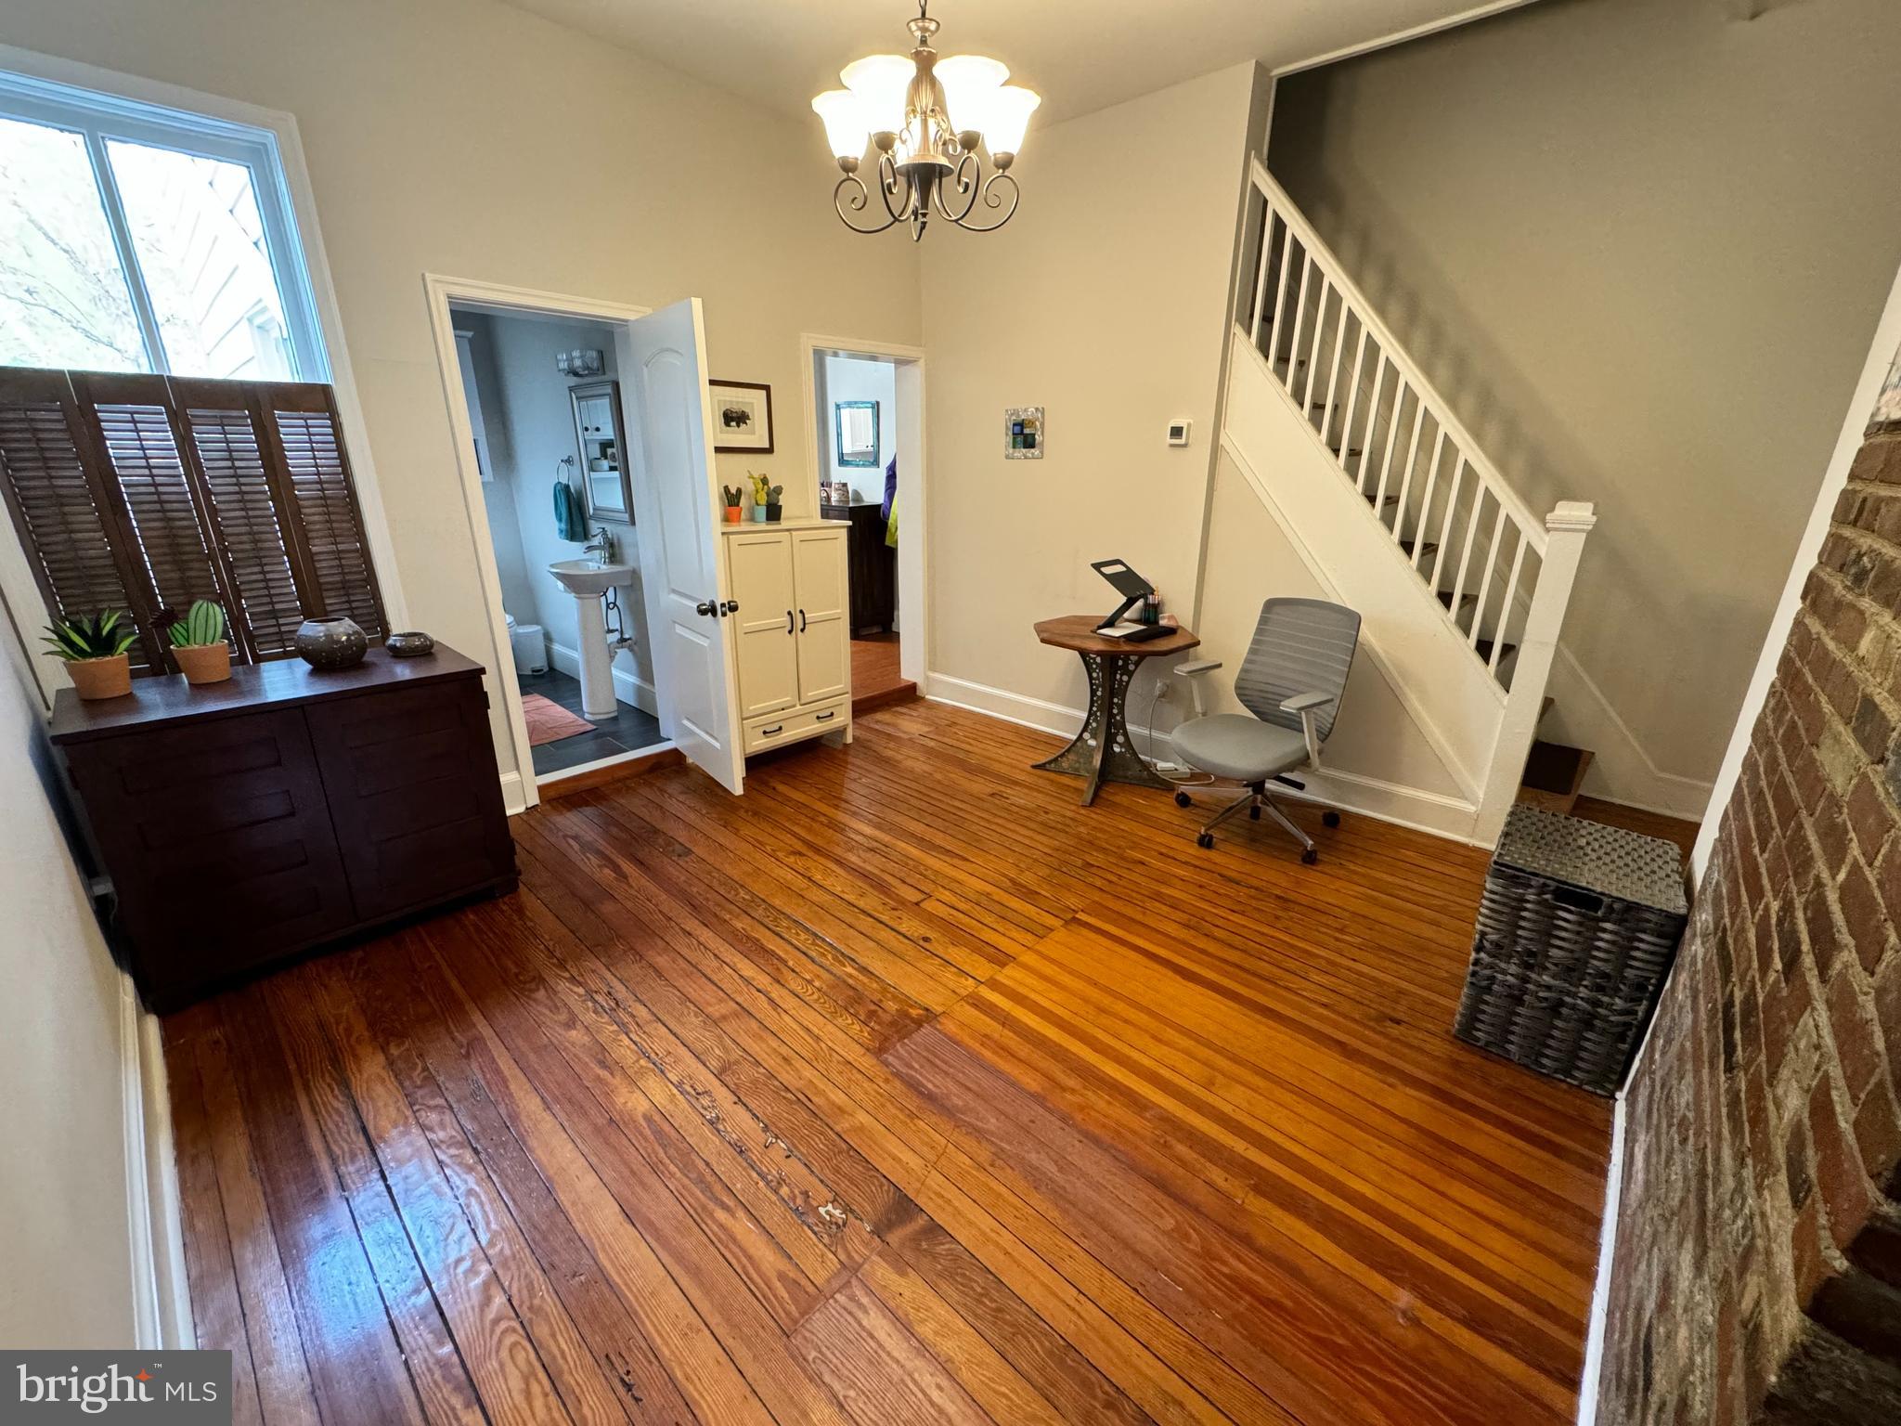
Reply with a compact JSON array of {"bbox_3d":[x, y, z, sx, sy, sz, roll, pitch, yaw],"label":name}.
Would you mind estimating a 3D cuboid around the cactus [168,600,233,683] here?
[{"bbox_3d":[-2.436,-0.230,2.495,0.125,0.266,0.138,17,25,40],"label":"cactus"}]

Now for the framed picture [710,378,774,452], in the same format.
[{"bbox_3d":[-1.036,-1.443,3.762,0.022,0.324,0.398,17,25,40],"label":"framed picture"}]

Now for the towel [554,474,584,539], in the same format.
[{"bbox_3d":[-2.203,-1.170,4.449,0.139,0.336,0.075,17,25,40],"label":"towel"}]

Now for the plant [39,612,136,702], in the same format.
[{"bbox_3d":[-2.609,-0.179,2.340,0.180,0.271,0.187,17,25,40],"label":"plant"}]

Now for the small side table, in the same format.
[{"bbox_3d":[0.771,-0.024,3.797,0.750,0.760,0.750,8,20,19],"label":"small side table"}]

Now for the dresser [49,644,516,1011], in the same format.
[{"bbox_3d":[-2.220,0.310,2.700,0.546,0.886,1.017,18,26,41],"label":"dresser"}]

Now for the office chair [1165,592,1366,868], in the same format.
[{"bbox_3d":[1.309,0.054,3.259,0.671,0.972,0.640,-11,22,-30],"label":"office chair"}]

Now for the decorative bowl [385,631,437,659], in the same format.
[{"bbox_3d":[-1.948,-0.246,2.776,0.148,0.068,0.148,17,25,40],"label":"decorative bowl"}]

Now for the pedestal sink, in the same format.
[{"bbox_3d":[-1.948,-0.376,4.210,0.498,0.845,0.387,16,24,38],"label":"pedestal sink"}]

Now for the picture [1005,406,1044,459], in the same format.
[{"bbox_3d":[0.398,-1.530,4.206,0.264,0.258,0.021,17,25,40],"label":"picture"}]

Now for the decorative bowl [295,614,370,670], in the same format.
[{"bbox_3d":[-2.094,-0.234,2.613,0.198,0.148,0.198,17,25,40],"label":"decorative bowl"}]

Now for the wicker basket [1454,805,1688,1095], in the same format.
[{"bbox_3d":[1.801,0.665,2.266,0.389,0.572,0.467,16,24,37],"label":"wicker basket"}]

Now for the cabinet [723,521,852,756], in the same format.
[{"bbox_3d":[-0.939,-0.370,4.144,0.387,1.250,0.784,17,25,40],"label":"cabinet"}]

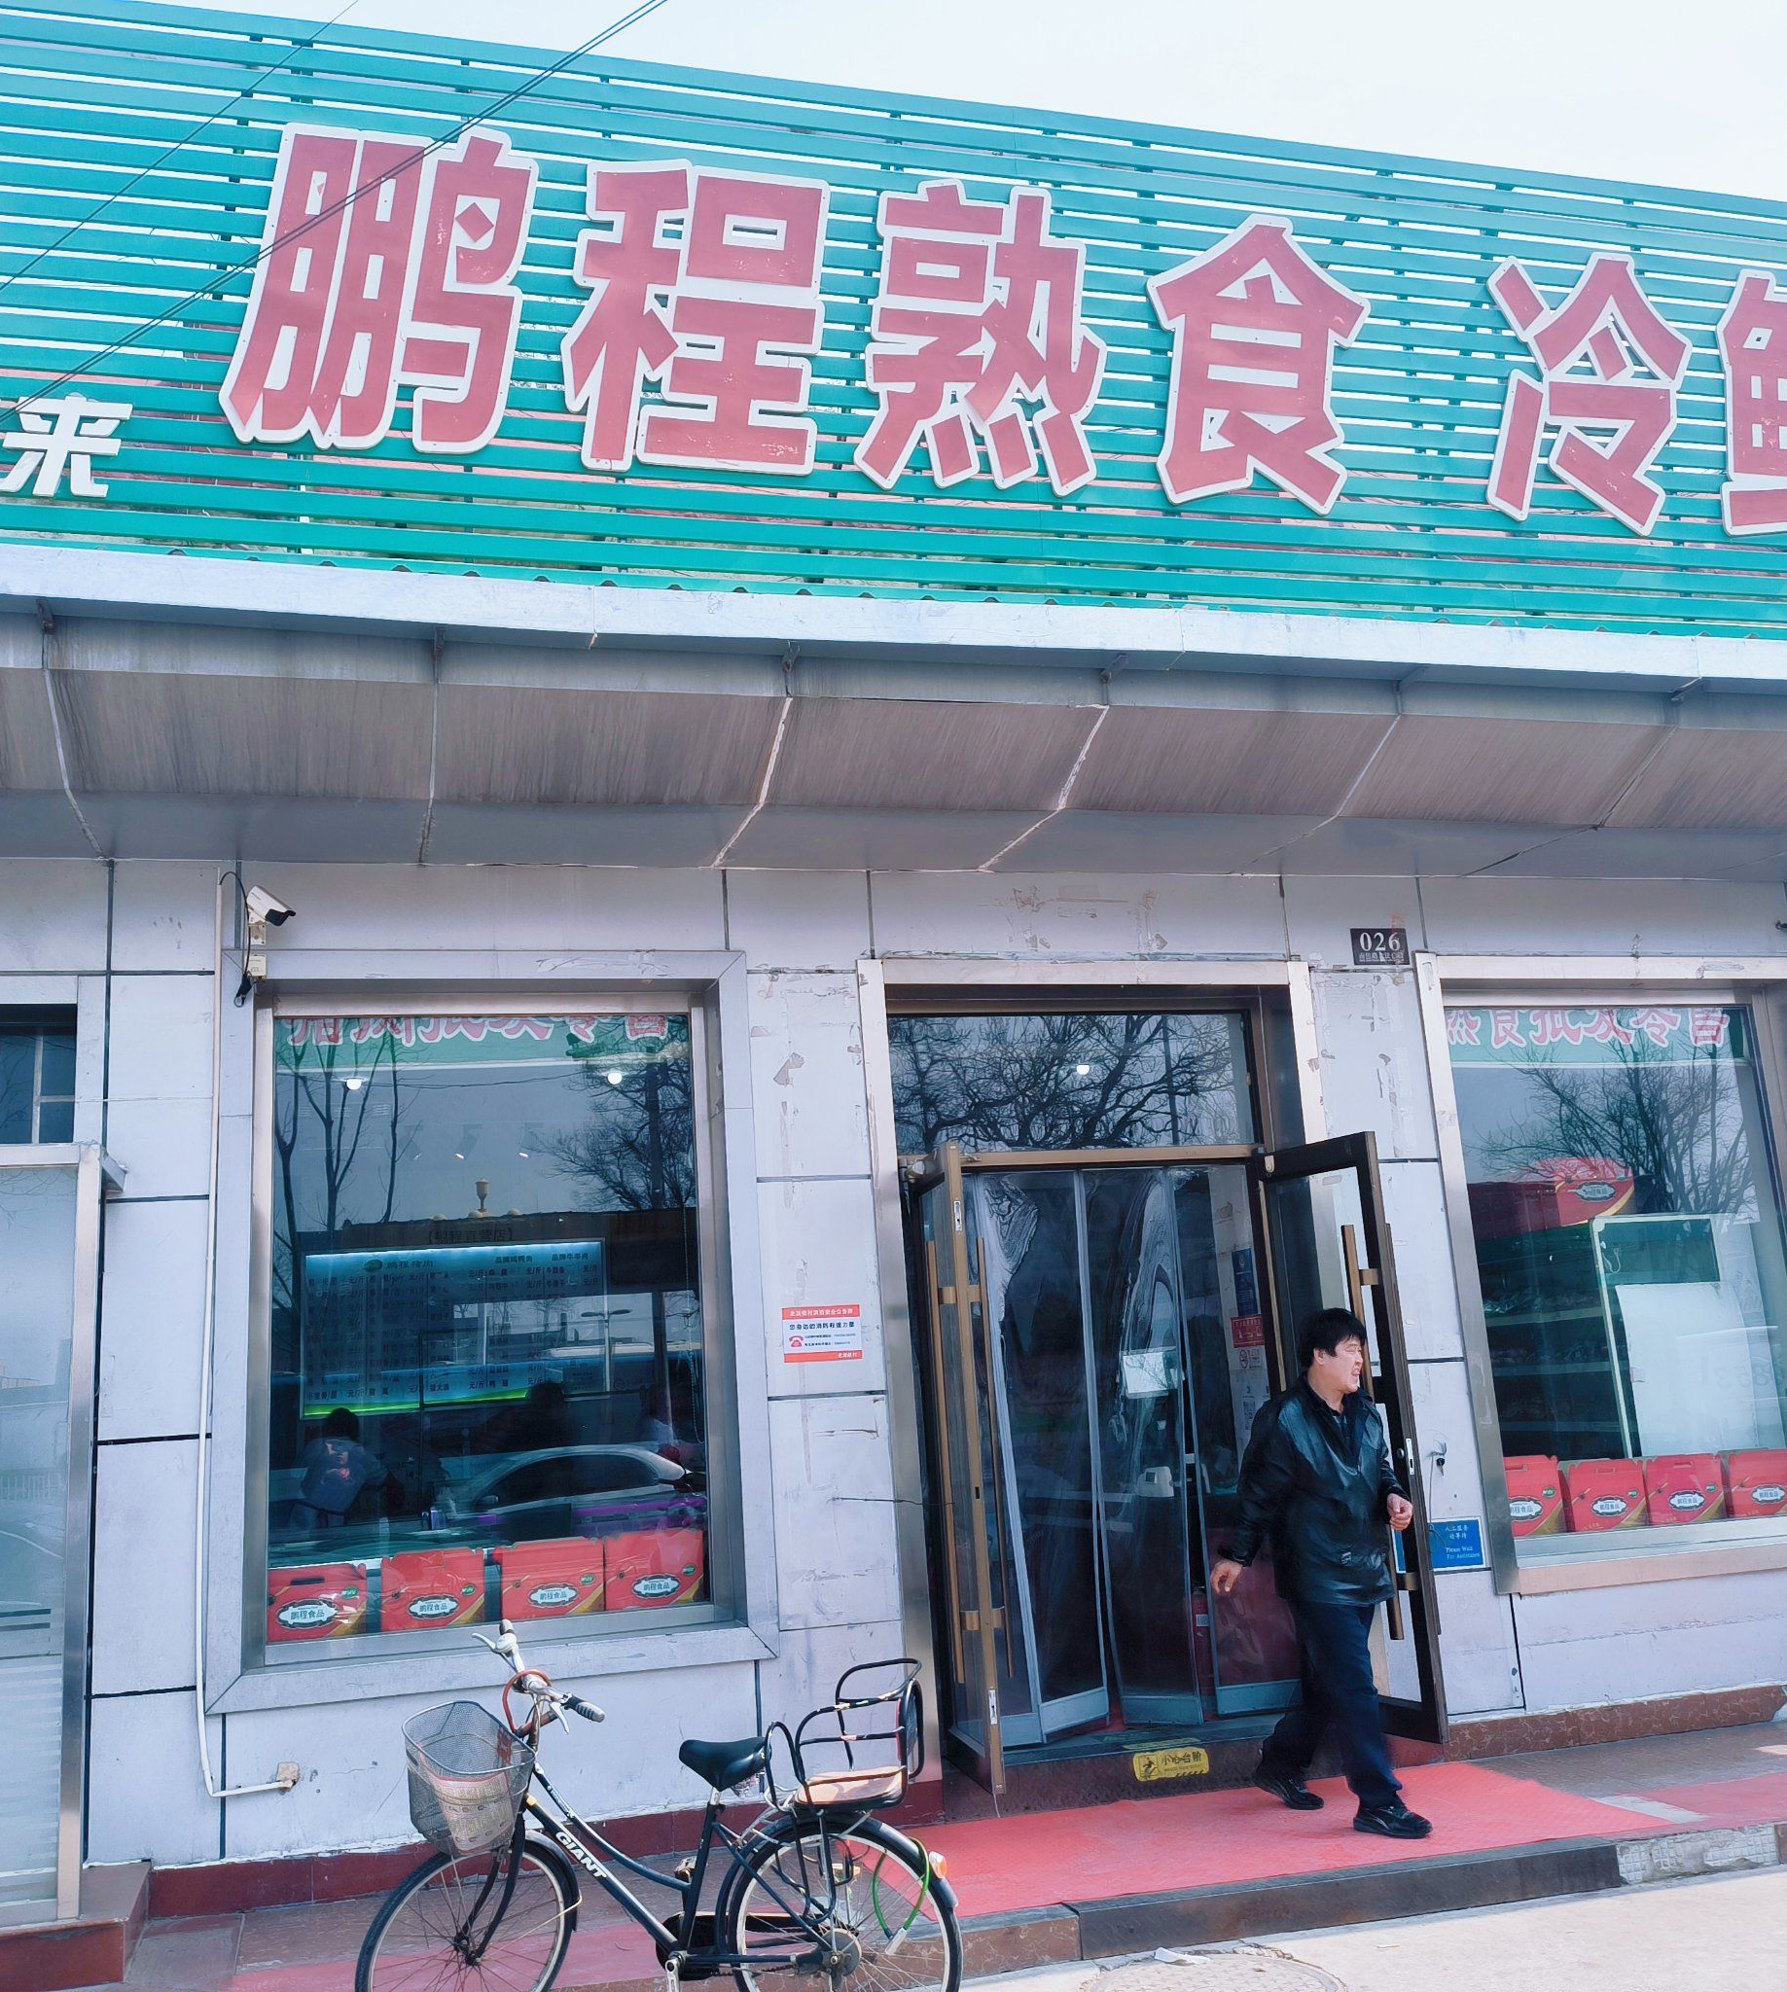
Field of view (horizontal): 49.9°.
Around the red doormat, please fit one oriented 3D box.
[{"bbox_3d":[1.124,2.736,6.295,2.370,0.012,1.230,0,-13,-15],"label":"red doormat"}]

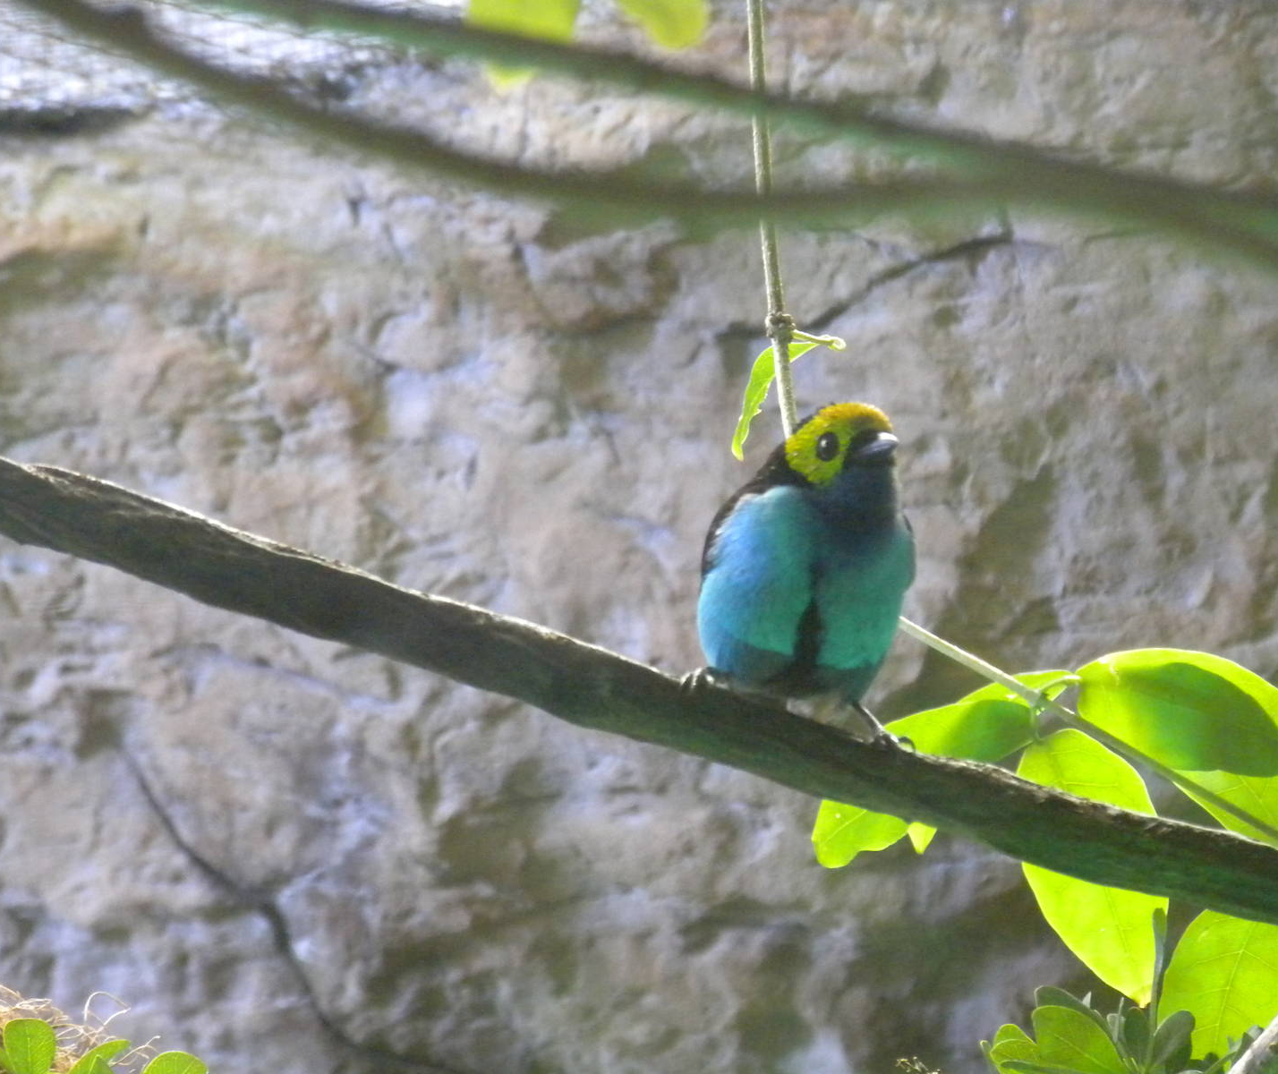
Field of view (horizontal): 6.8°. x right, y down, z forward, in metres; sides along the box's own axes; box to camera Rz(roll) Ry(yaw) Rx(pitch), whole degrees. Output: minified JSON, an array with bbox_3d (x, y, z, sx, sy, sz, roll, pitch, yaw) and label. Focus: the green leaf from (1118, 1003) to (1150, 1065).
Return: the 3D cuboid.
[{"bbox_3d":[0.132,0.132,2.850,0.009,0.018,0.007,6,0,0],"label":"green leaf"}]

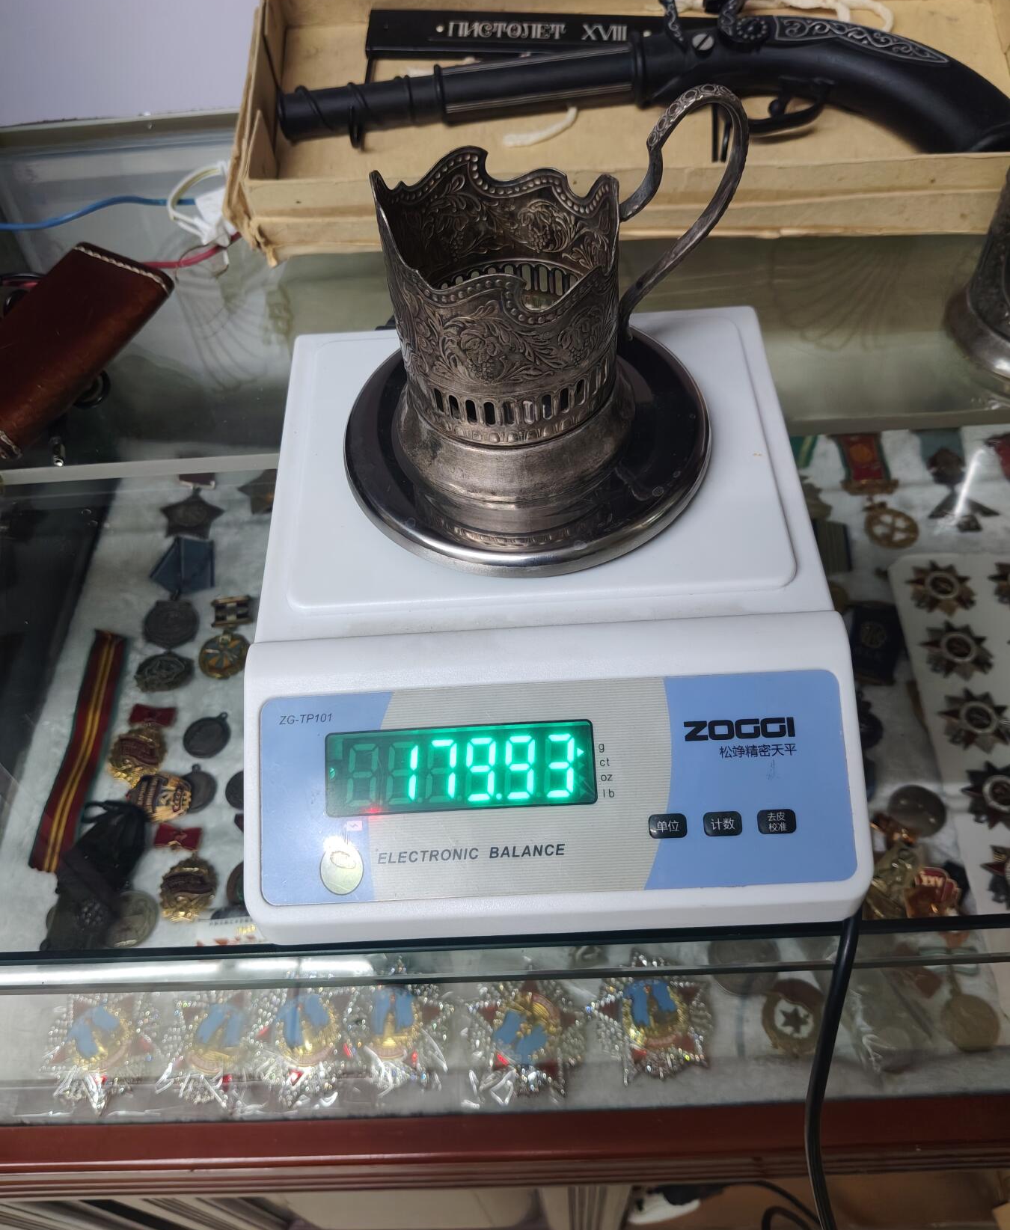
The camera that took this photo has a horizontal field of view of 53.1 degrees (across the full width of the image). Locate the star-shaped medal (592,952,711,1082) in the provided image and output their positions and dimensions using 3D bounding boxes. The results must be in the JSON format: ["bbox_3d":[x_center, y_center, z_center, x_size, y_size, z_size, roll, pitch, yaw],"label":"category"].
[{"bbox_3d":[0.075,0.203,0.516,0.064,0.010,0.064,-9,55,-3],"label":"star-shaped medal"}]

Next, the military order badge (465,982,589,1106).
[{"bbox_3d":[0.012,0.214,0.512,0.063,0.010,0.066,36,64,25],"label":"military order badge"}]

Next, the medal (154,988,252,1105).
[{"bbox_3d":[-0.157,0.233,0.553,0.071,0.010,0.068,15,59,13],"label":"medal"}]

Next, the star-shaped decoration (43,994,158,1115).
[{"bbox_3d":[-0.223,0.235,0.557,0.071,0.010,0.068,-39,63,-20],"label":"star-shaped decoration"}]

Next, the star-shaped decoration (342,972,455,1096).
[{"bbox_3d":[-0.061,0.226,0.552,0.071,0.010,0.068,-2,56,2],"label":"star-shaped decoration"}]

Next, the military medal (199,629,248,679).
[{"bbox_3d":[-0.195,0.028,0.702,0.035,0.004,0.038,-3,56,2],"label":"military medal"}]

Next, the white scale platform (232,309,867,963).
[{"bbox_3d":[0.012,-0.010,0.355,0.192,0.070,0.229,-3,56,2],"label":"white scale platform"}]

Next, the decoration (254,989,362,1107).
[{"bbox_3d":[-0.109,0.231,0.552,0.071,0.010,0.068,-17,57,-7],"label":"decoration"}]

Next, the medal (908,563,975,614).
[{"bbox_3d":[0.284,-0.017,0.659,0.043,0.007,0.046,-5,54,0],"label":"medal"}]

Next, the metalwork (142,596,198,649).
[{"bbox_3d":[-0.225,0.006,0.681,0.038,0.004,0.042,-6,54,0],"label":"metalwork"}]

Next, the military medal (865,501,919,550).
[{"bbox_3d":[0.266,-0.062,0.700,0.035,0.004,0.042,-15,55,-7],"label":"military medal"}]

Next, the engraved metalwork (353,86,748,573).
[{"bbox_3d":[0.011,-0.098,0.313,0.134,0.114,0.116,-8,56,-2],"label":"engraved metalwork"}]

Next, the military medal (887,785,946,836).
[{"bbox_3d":[0.234,0.111,0.573,0.032,0.004,0.032,-2,54,2],"label":"military medal"}]

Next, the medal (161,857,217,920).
[{"bbox_3d":[-0.190,0.165,0.609,0.035,0.004,0.040,-3,56,2],"label":"medal"}]

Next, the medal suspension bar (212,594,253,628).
[{"bbox_3d":[-0.183,-0.002,0.683,0.029,0.005,0.021,-9,54,-3],"label":"medal suspension bar"}]

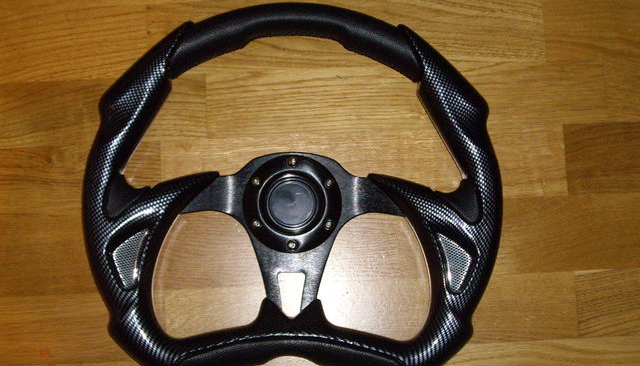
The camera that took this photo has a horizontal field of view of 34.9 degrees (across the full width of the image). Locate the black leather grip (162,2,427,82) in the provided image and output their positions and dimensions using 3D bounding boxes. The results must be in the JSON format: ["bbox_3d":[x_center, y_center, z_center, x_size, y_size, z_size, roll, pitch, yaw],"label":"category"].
[{"bbox_3d":[-0.021,-0.121,0.875,0.216,0.034,0.069,1,83,-2],"label":"black leather grip"}]

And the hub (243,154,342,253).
[{"bbox_3d":[-0.024,0.018,0.872,0.086,0.024,0.086,0,83,-2],"label":"hub"}]

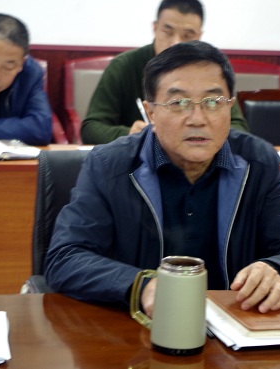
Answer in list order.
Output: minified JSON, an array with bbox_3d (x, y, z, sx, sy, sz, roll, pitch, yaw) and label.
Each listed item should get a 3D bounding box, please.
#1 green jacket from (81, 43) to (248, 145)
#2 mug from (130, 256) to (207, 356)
[{"bbox_3d":[0.100,-0.214,4.399,0.580,0.580,0.420,1,11,-11],"label":"green jacket"},{"bbox_3d":[0.047,0.202,2.121,0.127,0.147,0.094,2,11,-3],"label":"mug"}]

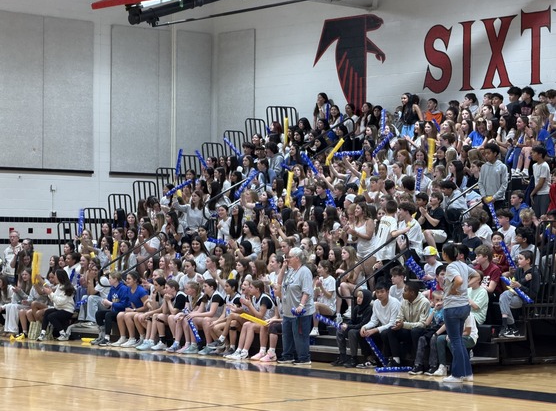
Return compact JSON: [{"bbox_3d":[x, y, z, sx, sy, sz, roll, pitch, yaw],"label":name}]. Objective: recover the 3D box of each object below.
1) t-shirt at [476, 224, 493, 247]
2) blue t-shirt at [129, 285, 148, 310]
[{"bbox_3d":[3.093,0.508,24.000,0.290,0.480,0.400,1,-2,-28],"label":"t-shirt"},{"bbox_3d":[-2.293,1.520,26.400,0.280,0.460,0.410,2,-2,-40],"label":"blue t-shirt"}]

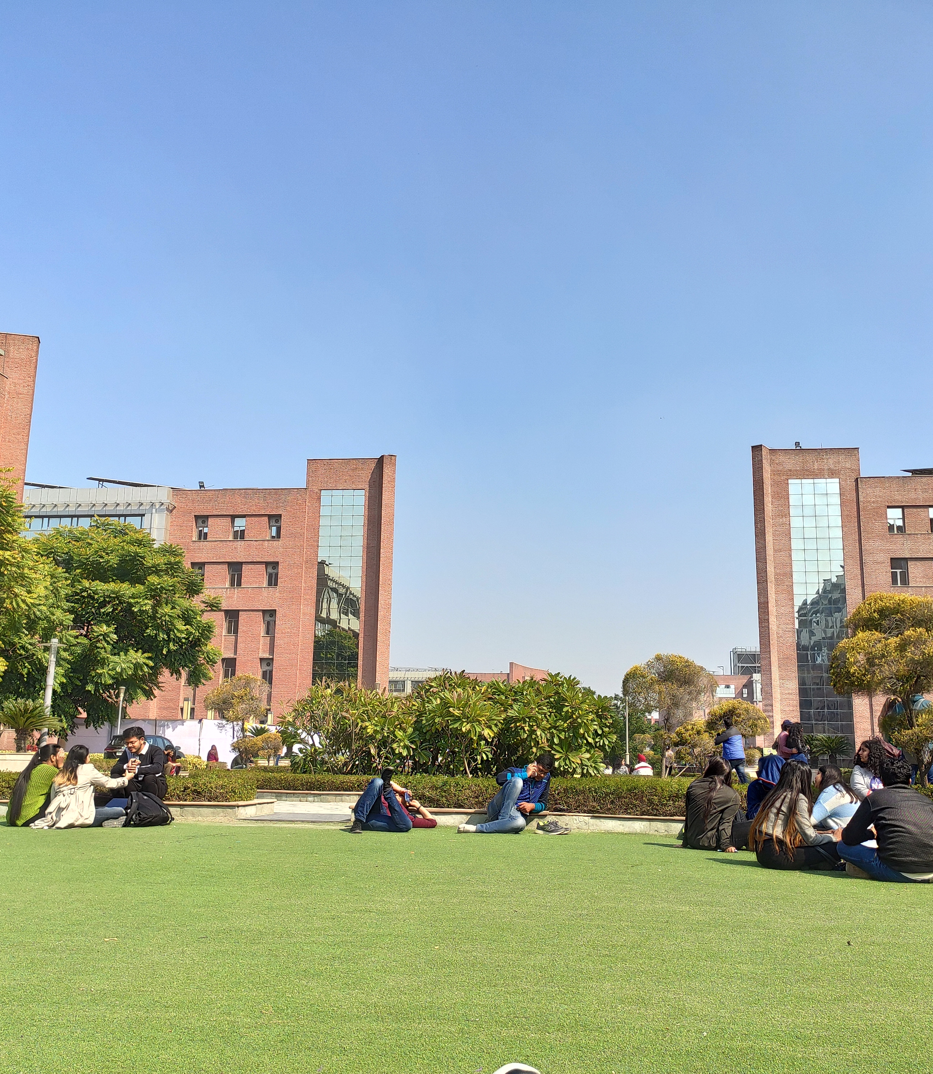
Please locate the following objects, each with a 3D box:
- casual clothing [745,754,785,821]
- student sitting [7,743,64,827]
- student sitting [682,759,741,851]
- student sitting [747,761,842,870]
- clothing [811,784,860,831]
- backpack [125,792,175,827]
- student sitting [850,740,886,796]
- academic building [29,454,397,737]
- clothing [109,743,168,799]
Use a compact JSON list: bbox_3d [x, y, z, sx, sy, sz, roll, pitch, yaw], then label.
[{"bbox_3d":[2.772,2.467,10.000,0.550,0.830,0.600,0,-12,6],"label":"casual clothing"},{"bbox_3d":[-4.151,2.398,10.434,0.665,0.760,0.456,10,-15,-41],"label":"student sitting"},{"bbox_3d":[2.321,2.442,9.850,0.560,0.800,0.620,-6,-14,29],"label":"student sitting"},{"bbox_3d":[2.372,1.986,7.744,0.720,0.740,0.550,10,-14,-39],"label":"student sitting"},{"bbox_3d":[2.838,2.112,8.229,0.420,0.470,0.420,-2,-11,12],"label":"clothing"},{"bbox_3d":[-3.486,2.967,11.800,0.480,0.390,0.330,7,-14,-25],"label":"backpack"},{"bbox_3d":[3.236,2.083,8.607,0.680,0.900,0.480,7,-13,-29],"label":"student sitting"},{"bbox_3d":[-22.720,7.041,88.256,33.000,23.600,16.000,0,-11,4],"label":"academic building"},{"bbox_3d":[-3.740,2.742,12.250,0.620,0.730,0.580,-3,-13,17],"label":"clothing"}]

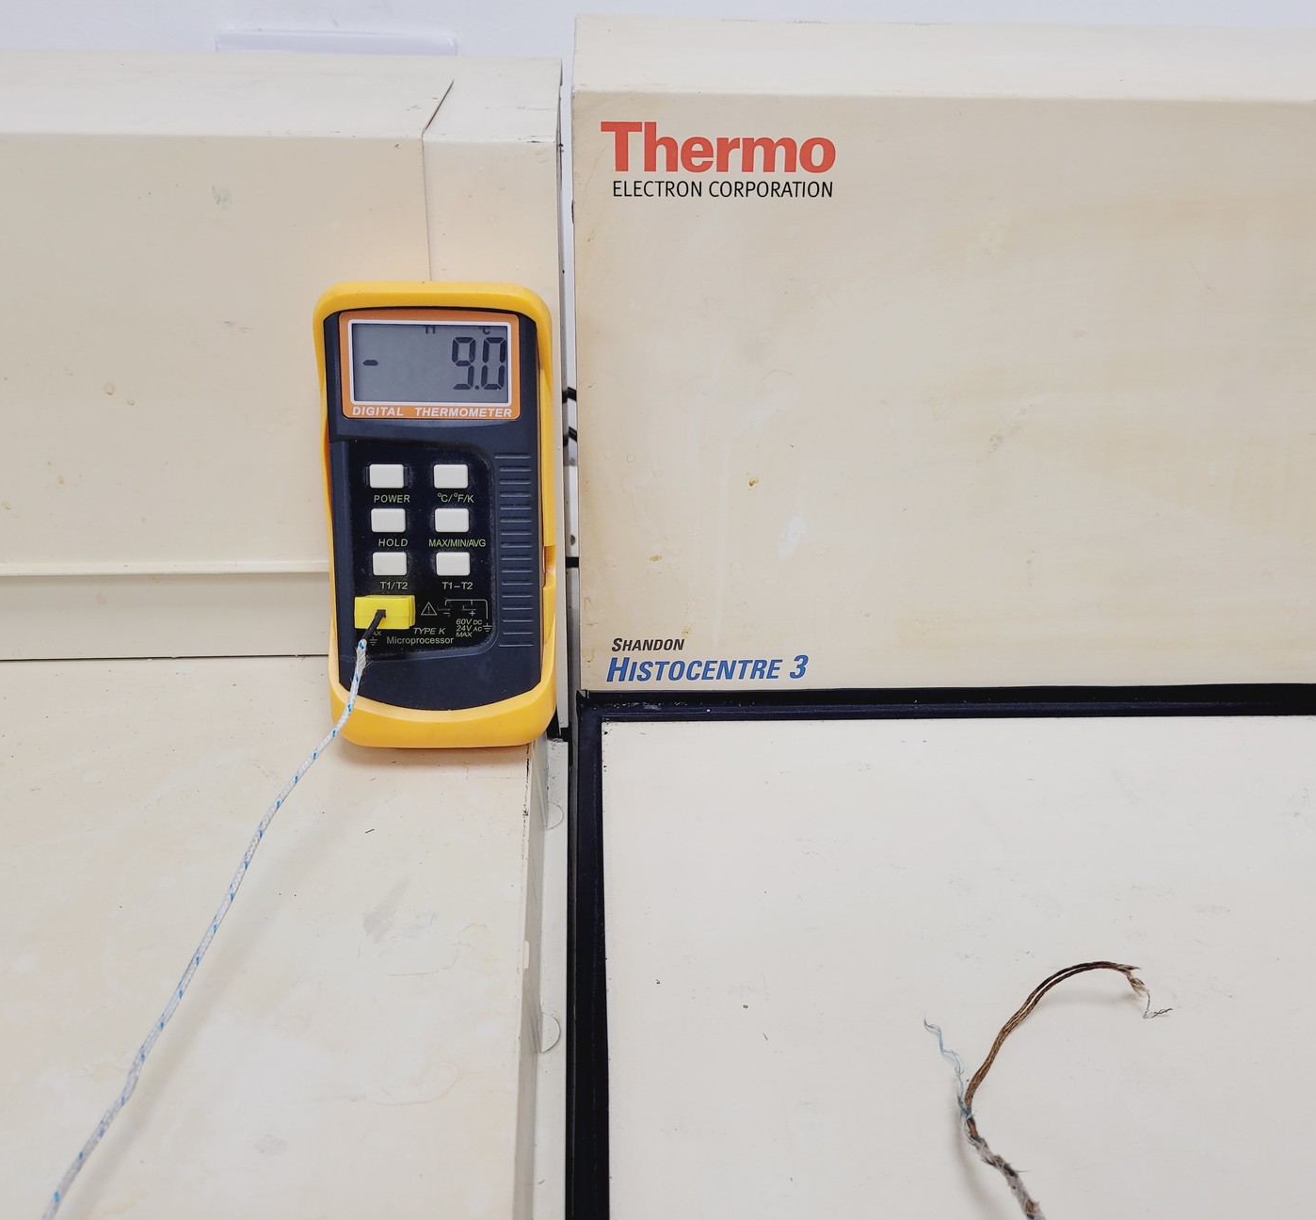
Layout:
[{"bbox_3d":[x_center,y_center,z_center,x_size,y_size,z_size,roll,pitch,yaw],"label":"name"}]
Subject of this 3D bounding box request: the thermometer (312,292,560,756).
[{"bbox_3d":[-0.071,-0.029,0.400,0.074,0.150,0.037,0,10,-4],"label":"thermometer"}]

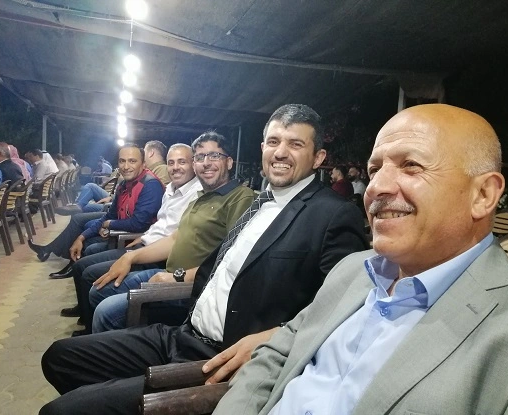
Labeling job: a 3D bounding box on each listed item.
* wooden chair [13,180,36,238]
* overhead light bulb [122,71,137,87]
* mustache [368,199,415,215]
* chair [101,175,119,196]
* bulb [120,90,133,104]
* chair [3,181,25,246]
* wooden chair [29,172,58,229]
[{"bbox_3d":[-3.348,-0.016,5.792,0.560,0.860,0.560,2,5,-20],"label":"wooden chair"},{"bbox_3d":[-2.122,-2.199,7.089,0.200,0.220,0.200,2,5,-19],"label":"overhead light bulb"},{"bbox_3d":[0.197,-0.002,0.605,0.032,0.025,0.082,4,-9,-35],"label":"mustache"},{"bbox_3d":[-2.999,-0.127,8.036,0.560,0.860,0.560,4,5,0],"label":"chair"},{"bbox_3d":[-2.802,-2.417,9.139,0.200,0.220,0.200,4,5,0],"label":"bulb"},{"bbox_3d":[-3.135,0.060,5.059,0.560,0.860,0.560,2,5,-16],"label":"chair"},{"bbox_3d":[-3.659,-0.134,6.946,0.560,0.860,0.560,3,5,-10],"label":"wooden chair"}]

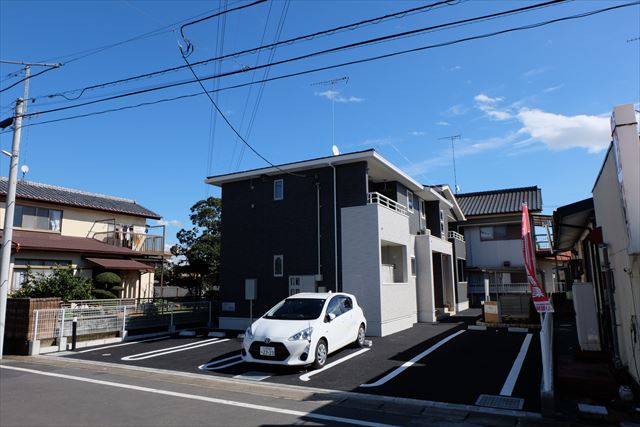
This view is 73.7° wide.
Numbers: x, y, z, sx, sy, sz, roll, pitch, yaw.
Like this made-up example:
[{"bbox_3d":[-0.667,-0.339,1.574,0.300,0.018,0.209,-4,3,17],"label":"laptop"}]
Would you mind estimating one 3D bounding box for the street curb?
[{"bbox_3d":[-2.665,3.285,8.649,12.700,0.110,0.260,-6,-10,28],"label":"street curb"}]

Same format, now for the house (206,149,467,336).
[{"bbox_3d":[2.101,1.788,20.265,7.100,6.100,14.200,-6,-10,28],"label":"house"}]

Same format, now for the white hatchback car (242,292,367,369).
[{"bbox_3d":[-0.236,2.678,10.228,1.695,1.455,3.995,-5,-8,24],"label":"white hatchback car"}]

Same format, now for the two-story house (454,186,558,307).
[{"bbox_3d":[12.151,2.321,29.998,7.800,7.700,8.000,-6,-10,28],"label":"two-story house"}]

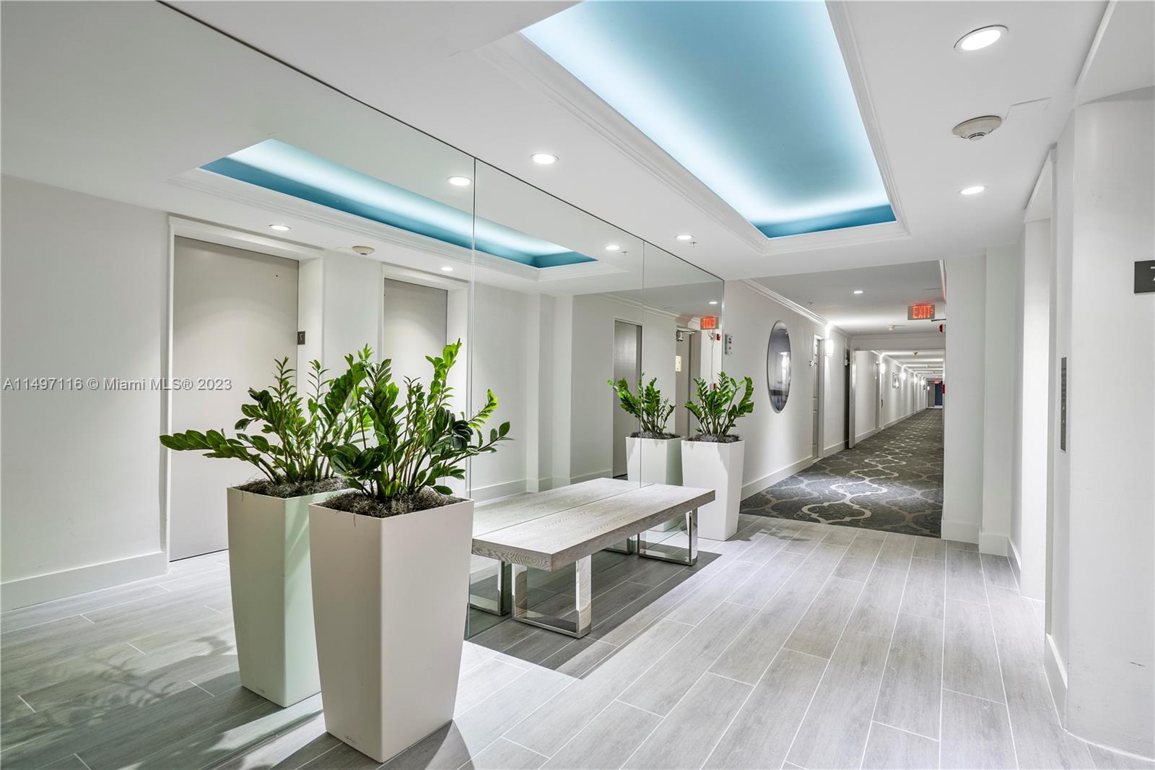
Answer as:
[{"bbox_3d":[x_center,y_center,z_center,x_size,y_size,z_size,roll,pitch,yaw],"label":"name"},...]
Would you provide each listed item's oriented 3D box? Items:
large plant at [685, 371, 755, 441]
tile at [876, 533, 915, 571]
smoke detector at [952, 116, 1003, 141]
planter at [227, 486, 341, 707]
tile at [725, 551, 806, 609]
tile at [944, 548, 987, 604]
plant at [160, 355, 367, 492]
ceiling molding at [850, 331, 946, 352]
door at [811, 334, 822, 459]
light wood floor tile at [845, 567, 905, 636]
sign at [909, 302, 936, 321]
[{"bbox_3d":[1.165,0.175,4.488,0.490,0.560,0.490,1,0,34],"label":"large plant"},{"bbox_3d":[2.444,1.267,4.169,0.204,0.010,1.099,1,0,34],"label":"tile"},{"bbox_3d":[1.654,-1.040,2.258,0.166,0.058,0.166,1,0,34],"label":"smoke detector"},{"bbox_3d":[-1.083,0.786,2.153,0.400,0.750,0.400,0,-1,34],"label":"planter"},{"bbox_3d":[1.228,1.206,3.437,0.197,0.010,1.181,0,-1,34],"label":"tile"},{"bbox_3d":[2.499,1.218,3.520,0.197,0.010,1.179,0,-1,34],"label":"tile"},{"bbox_3d":[-1.143,0.141,2.172,0.620,0.540,0.660,0,-1,34],"label":"plant"},{"bbox_3d":[6.876,-0.925,11.700,1.780,0.360,0.140,1,0,34],"label":"ceiling molding"},{"bbox_3d":[4.173,0.264,9.500,0.090,2.100,0.920,0,-1,34],"label":"door"},{"bbox_3d":[1.727,1.205,3.102,0.197,0.010,1.179,0,-1,34],"label":"light wood floor tile"},{"bbox_3d":[4.790,-1.007,7.587,0.315,0.195,0.055,1,0,34],"label":"sign"}]

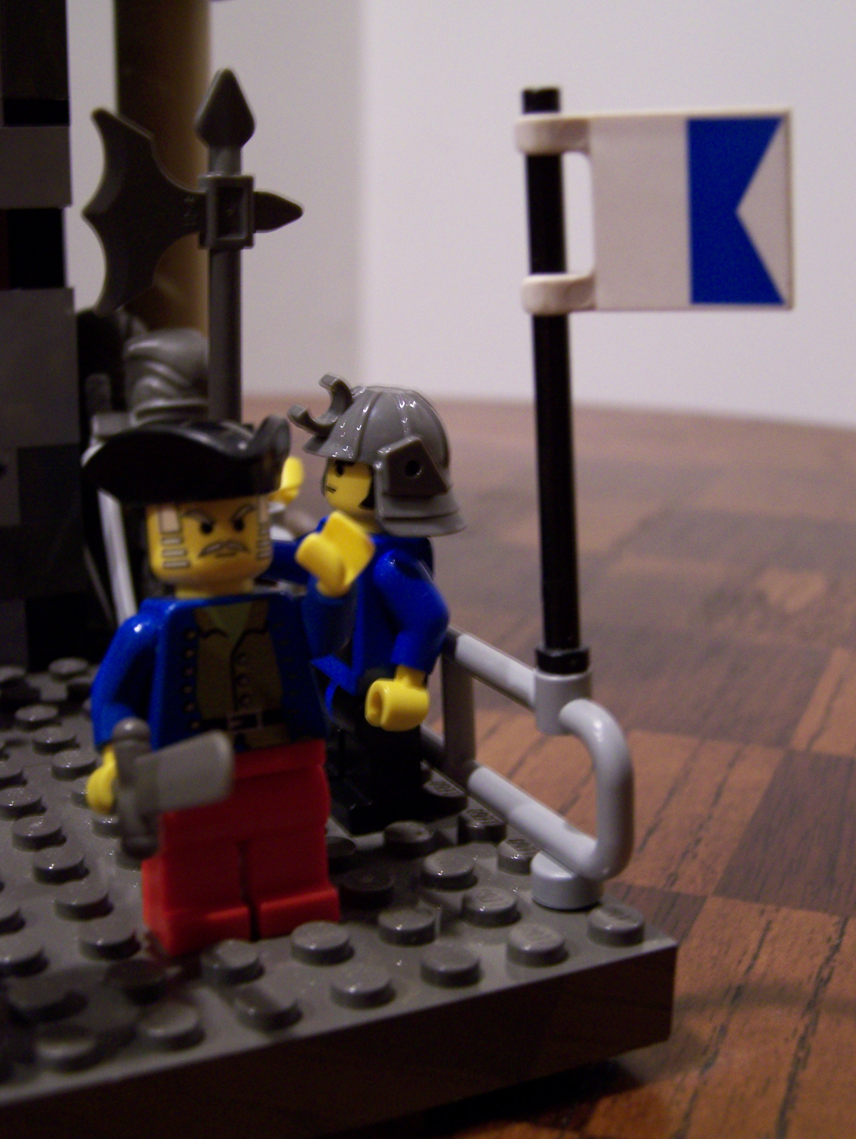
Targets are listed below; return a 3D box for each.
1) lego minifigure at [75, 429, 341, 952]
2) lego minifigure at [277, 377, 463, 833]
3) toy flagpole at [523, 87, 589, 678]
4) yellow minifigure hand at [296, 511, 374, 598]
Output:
[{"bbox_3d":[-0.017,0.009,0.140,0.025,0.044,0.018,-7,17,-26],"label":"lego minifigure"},{"bbox_3d":[-0.006,0.003,0.165,0.020,0.044,0.025,-7,17,-26],"label":"lego minifigure"},{"bbox_3d":[0.010,-0.015,0.141,0.005,0.050,0.005,-3,9,0],"label":"toy flagpole"},{"bbox_3d":[-0.007,-0.001,0.135,0.006,0.007,0.005,-7,17,-26],"label":"yellow minifigure hand"}]

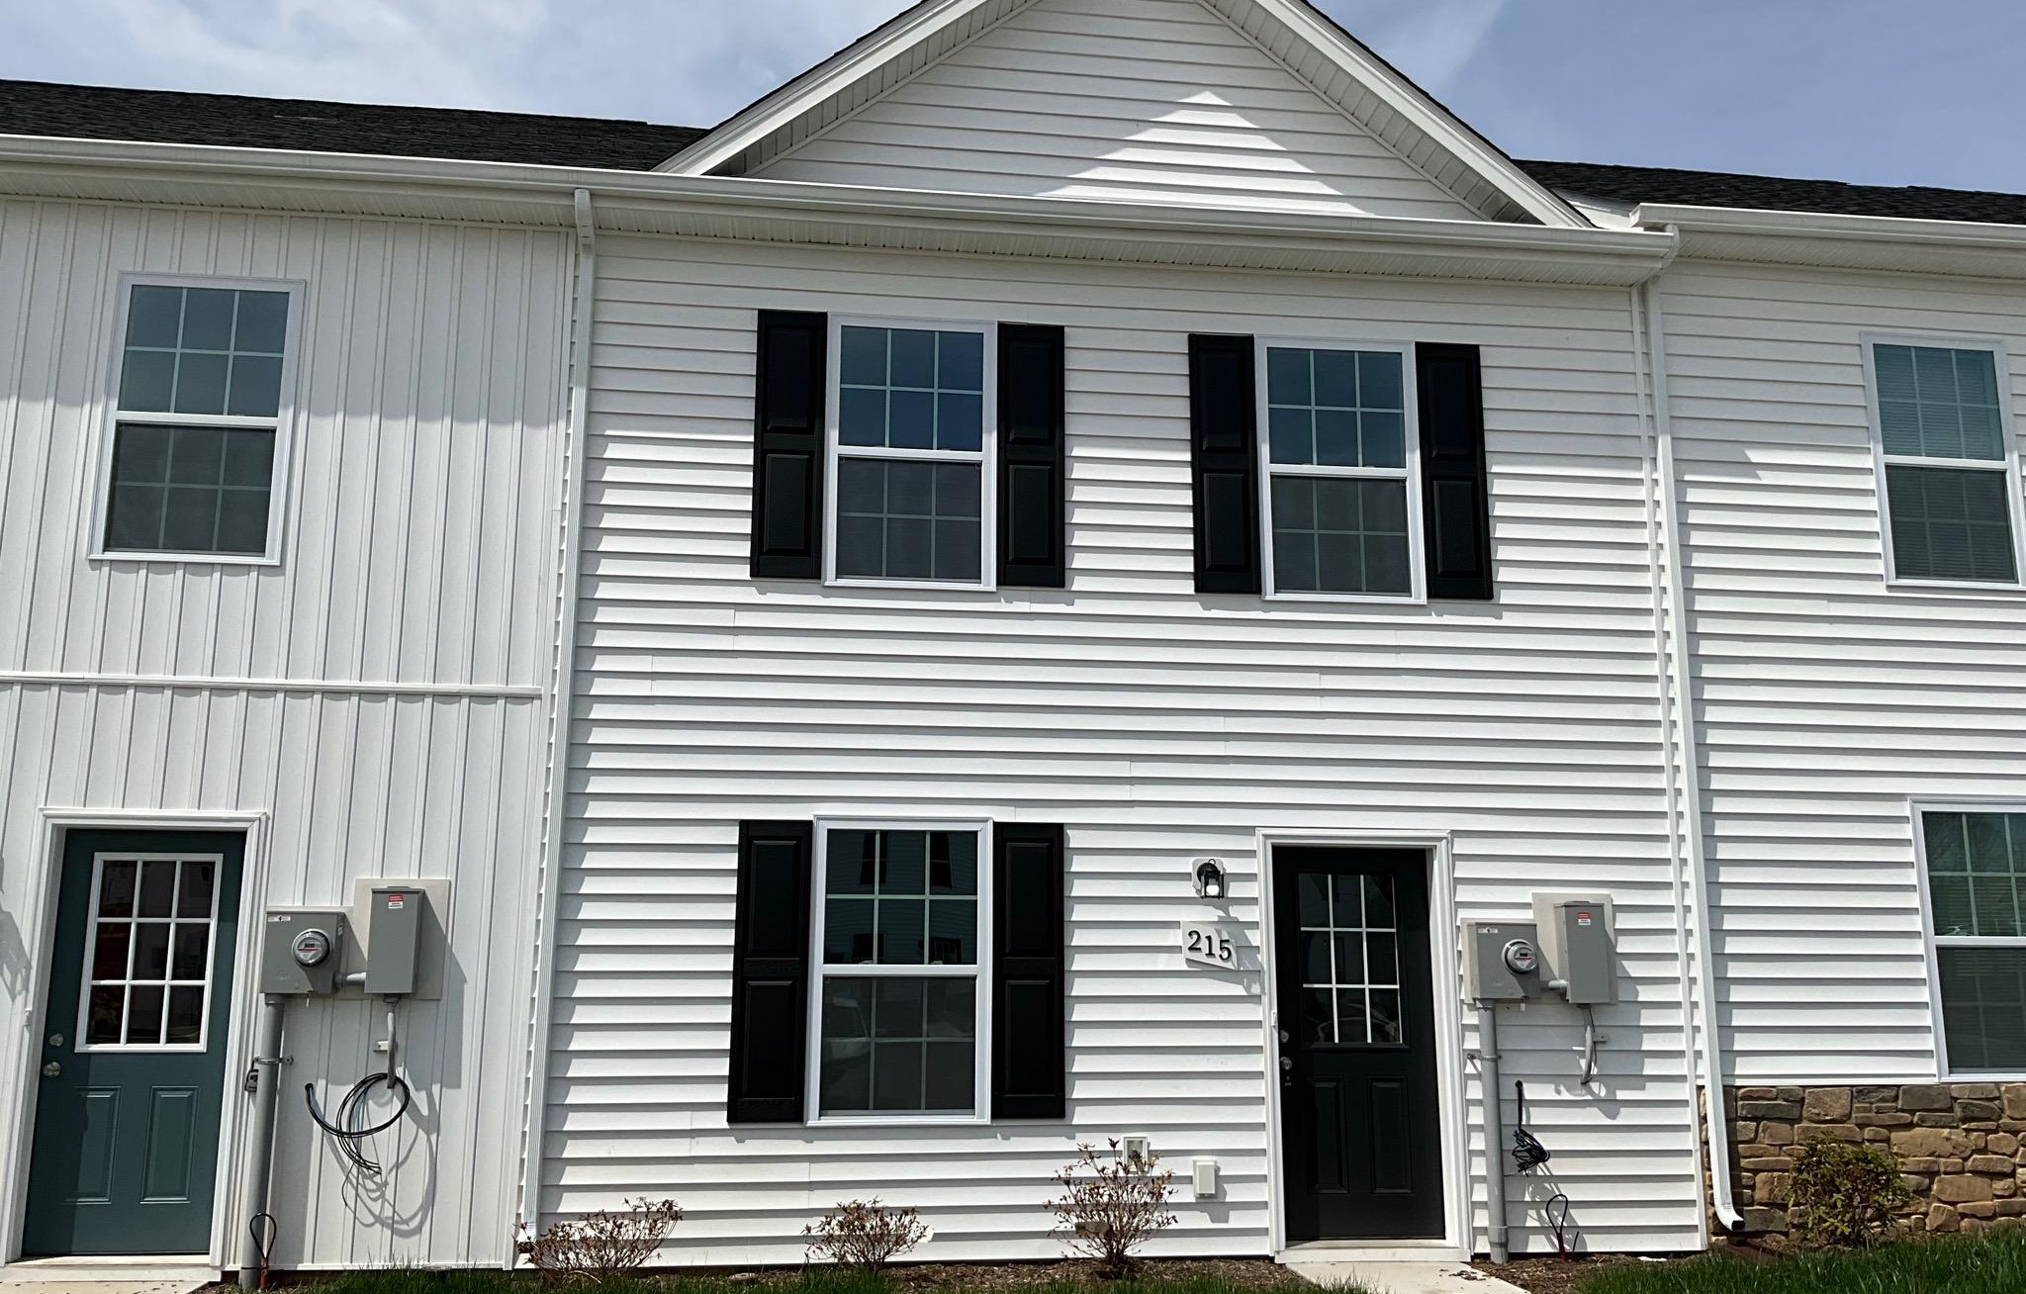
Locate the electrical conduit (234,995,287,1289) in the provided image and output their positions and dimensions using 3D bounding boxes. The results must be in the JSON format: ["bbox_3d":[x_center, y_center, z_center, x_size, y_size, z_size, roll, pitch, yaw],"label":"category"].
[{"bbox_3d":[-3.556,2.337,8.051,0.100,1.334,0.100,2,-12,-7],"label":"electrical conduit"}]

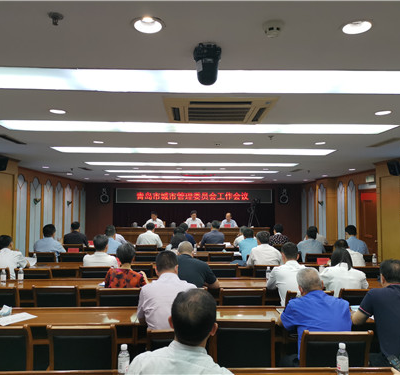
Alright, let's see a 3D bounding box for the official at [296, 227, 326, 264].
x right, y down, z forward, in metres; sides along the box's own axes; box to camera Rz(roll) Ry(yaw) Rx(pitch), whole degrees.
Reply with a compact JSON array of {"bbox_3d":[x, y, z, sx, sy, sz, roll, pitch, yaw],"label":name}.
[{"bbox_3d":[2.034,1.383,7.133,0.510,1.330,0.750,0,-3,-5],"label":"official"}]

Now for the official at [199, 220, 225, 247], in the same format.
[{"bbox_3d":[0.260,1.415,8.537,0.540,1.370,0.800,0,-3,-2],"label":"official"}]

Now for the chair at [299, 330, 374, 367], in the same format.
[{"bbox_3d":[0.919,1.411,2.824,0.470,0.880,0.540,0,-3,-2],"label":"chair"}]

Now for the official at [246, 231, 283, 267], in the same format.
[{"bbox_3d":[0.972,1.317,5.779,0.520,1.330,0.750,0,-3,-5],"label":"official"}]

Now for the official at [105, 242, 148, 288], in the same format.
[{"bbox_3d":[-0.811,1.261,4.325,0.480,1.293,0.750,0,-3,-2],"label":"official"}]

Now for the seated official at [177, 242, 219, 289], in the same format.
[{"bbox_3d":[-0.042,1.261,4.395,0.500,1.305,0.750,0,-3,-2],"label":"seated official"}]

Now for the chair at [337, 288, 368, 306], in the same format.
[{"bbox_3d":[1.545,1.417,3.944,0.450,0.885,0.540,0,-3,-2],"label":"chair"}]

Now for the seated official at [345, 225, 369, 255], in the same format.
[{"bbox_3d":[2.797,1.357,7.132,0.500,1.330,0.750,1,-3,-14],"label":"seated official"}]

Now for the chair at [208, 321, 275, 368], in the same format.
[{"bbox_3d":[0.287,1.362,2.907,0.450,0.885,0.540,0,-3,-2],"label":"chair"}]

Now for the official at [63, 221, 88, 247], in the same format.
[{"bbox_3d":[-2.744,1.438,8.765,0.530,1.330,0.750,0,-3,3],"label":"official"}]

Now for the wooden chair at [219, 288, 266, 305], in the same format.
[{"bbox_3d":[0.415,1.431,4.027,0.460,0.870,0.540,0,-3,-2],"label":"wooden chair"}]

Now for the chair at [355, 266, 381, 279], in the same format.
[{"bbox_3d":[2.342,1.545,5.609,0.490,0.880,0.540,0,-3,-2],"label":"chair"}]

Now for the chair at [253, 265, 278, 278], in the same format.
[{"bbox_3d":[0.946,1.509,5.540,0.460,0.870,0.540,0,-3,-2],"label":"chair"}]

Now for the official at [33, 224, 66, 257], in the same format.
[{"bbox_3d":[-2.837,1.371,7.284,0.560,1.330,0.750,0,-3,2],"label":"official"}]

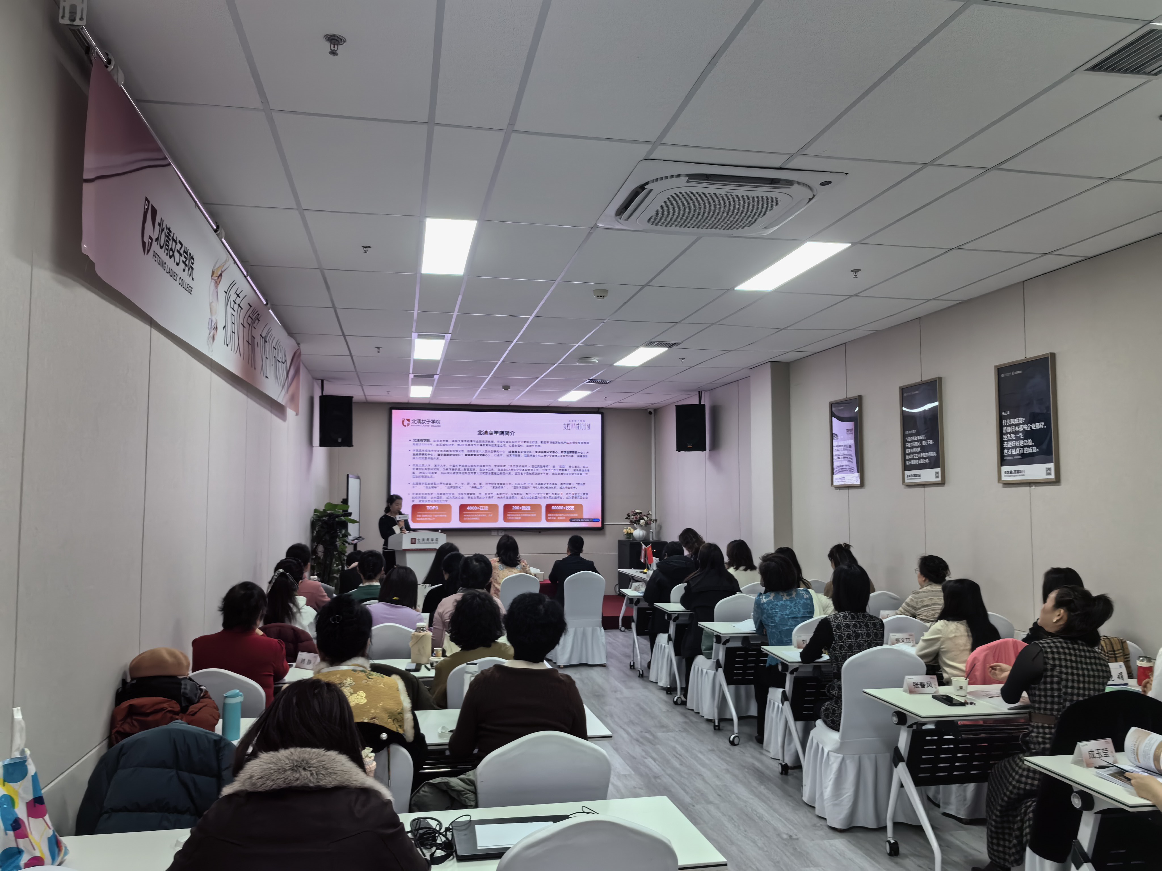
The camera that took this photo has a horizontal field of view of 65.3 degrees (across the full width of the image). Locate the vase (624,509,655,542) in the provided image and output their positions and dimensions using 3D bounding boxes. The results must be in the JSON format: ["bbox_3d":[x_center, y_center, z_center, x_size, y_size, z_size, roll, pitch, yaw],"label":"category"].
[{"bbox_3d":[0.880,1.348,13.571,0.440,0.455,0.370,1,-4,-11],"label":"vase"}]

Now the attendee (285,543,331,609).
[{"bbox_3d":[-1.818,1.375,6.105,0.450,1.310,0.740,1,-4,-5],"label":"attendee"}]

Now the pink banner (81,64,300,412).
[{"bbox_3d":[-2.047,-0.675,5.519,0.080,0.660,5.600,1,-4,-11],"label":"pink banner"}]

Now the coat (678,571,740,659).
[{"bbox_3d":[1.008,1.401,7.172,0.450,0.710,0.420,2,-4,-19],"label":"coat"}]

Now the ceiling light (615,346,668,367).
[{"bbox_3d":[0.599,-0.783,9.242,0.290,0.040,1.180,1,-4,-11],"label":"ceiling light"}]

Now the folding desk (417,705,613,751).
[{"bbox_3d":[-0.797,1.470,3.344,1.760,0.750,0.500,1,-4,-11],"label":"folding desk"}]

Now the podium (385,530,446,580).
[{"bbox_3d":[-2.043,1.737,11.325,0.600,1.070,0.470,3,-5,-32],"label":"podium"}]

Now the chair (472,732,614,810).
[{"bbox_3d":[-0.160,1.367,2.950,0.460,0.900,0.520,1,-4,-11],"label":"chair"}]

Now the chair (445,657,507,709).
[{"bbox_3d":[-0.442,1.464,4.284,0.440,0.900,0.520,1,-4,-11],"label":"chair"}]

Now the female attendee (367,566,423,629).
[{"bbox_3d":[-1.132,1.419,5.624,0.430,1.220,0.700,1,-4,-11],"label":"female attendee"}]

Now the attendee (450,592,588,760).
[{"bbox_3d":[-0.230,1.218,3.242,0.490,1.290,0.700,1,-4,-11],"label":"attendee"}]

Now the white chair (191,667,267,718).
[{"bbox_3d":[-1.589,1.441,4.006,0.440,0.900,0.520,1,-4,-11],"label":"white chair"}]

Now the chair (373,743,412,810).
[{"bbox_3d":[-0.773,1.399,2.958,0.470,0.900,0.530,1,-4,-11],"label":"chair"}]

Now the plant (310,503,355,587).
[{"bbox_3d":[-2.829,1.528,10.318,0.520,1.560,0.520,1,-4,-11],"label":"plant"}]

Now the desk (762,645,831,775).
[{"bbox_3d":[1.928,1.606,5.176,1.750,0.750,0.520,1,-4,-11],"label":"desk"}]

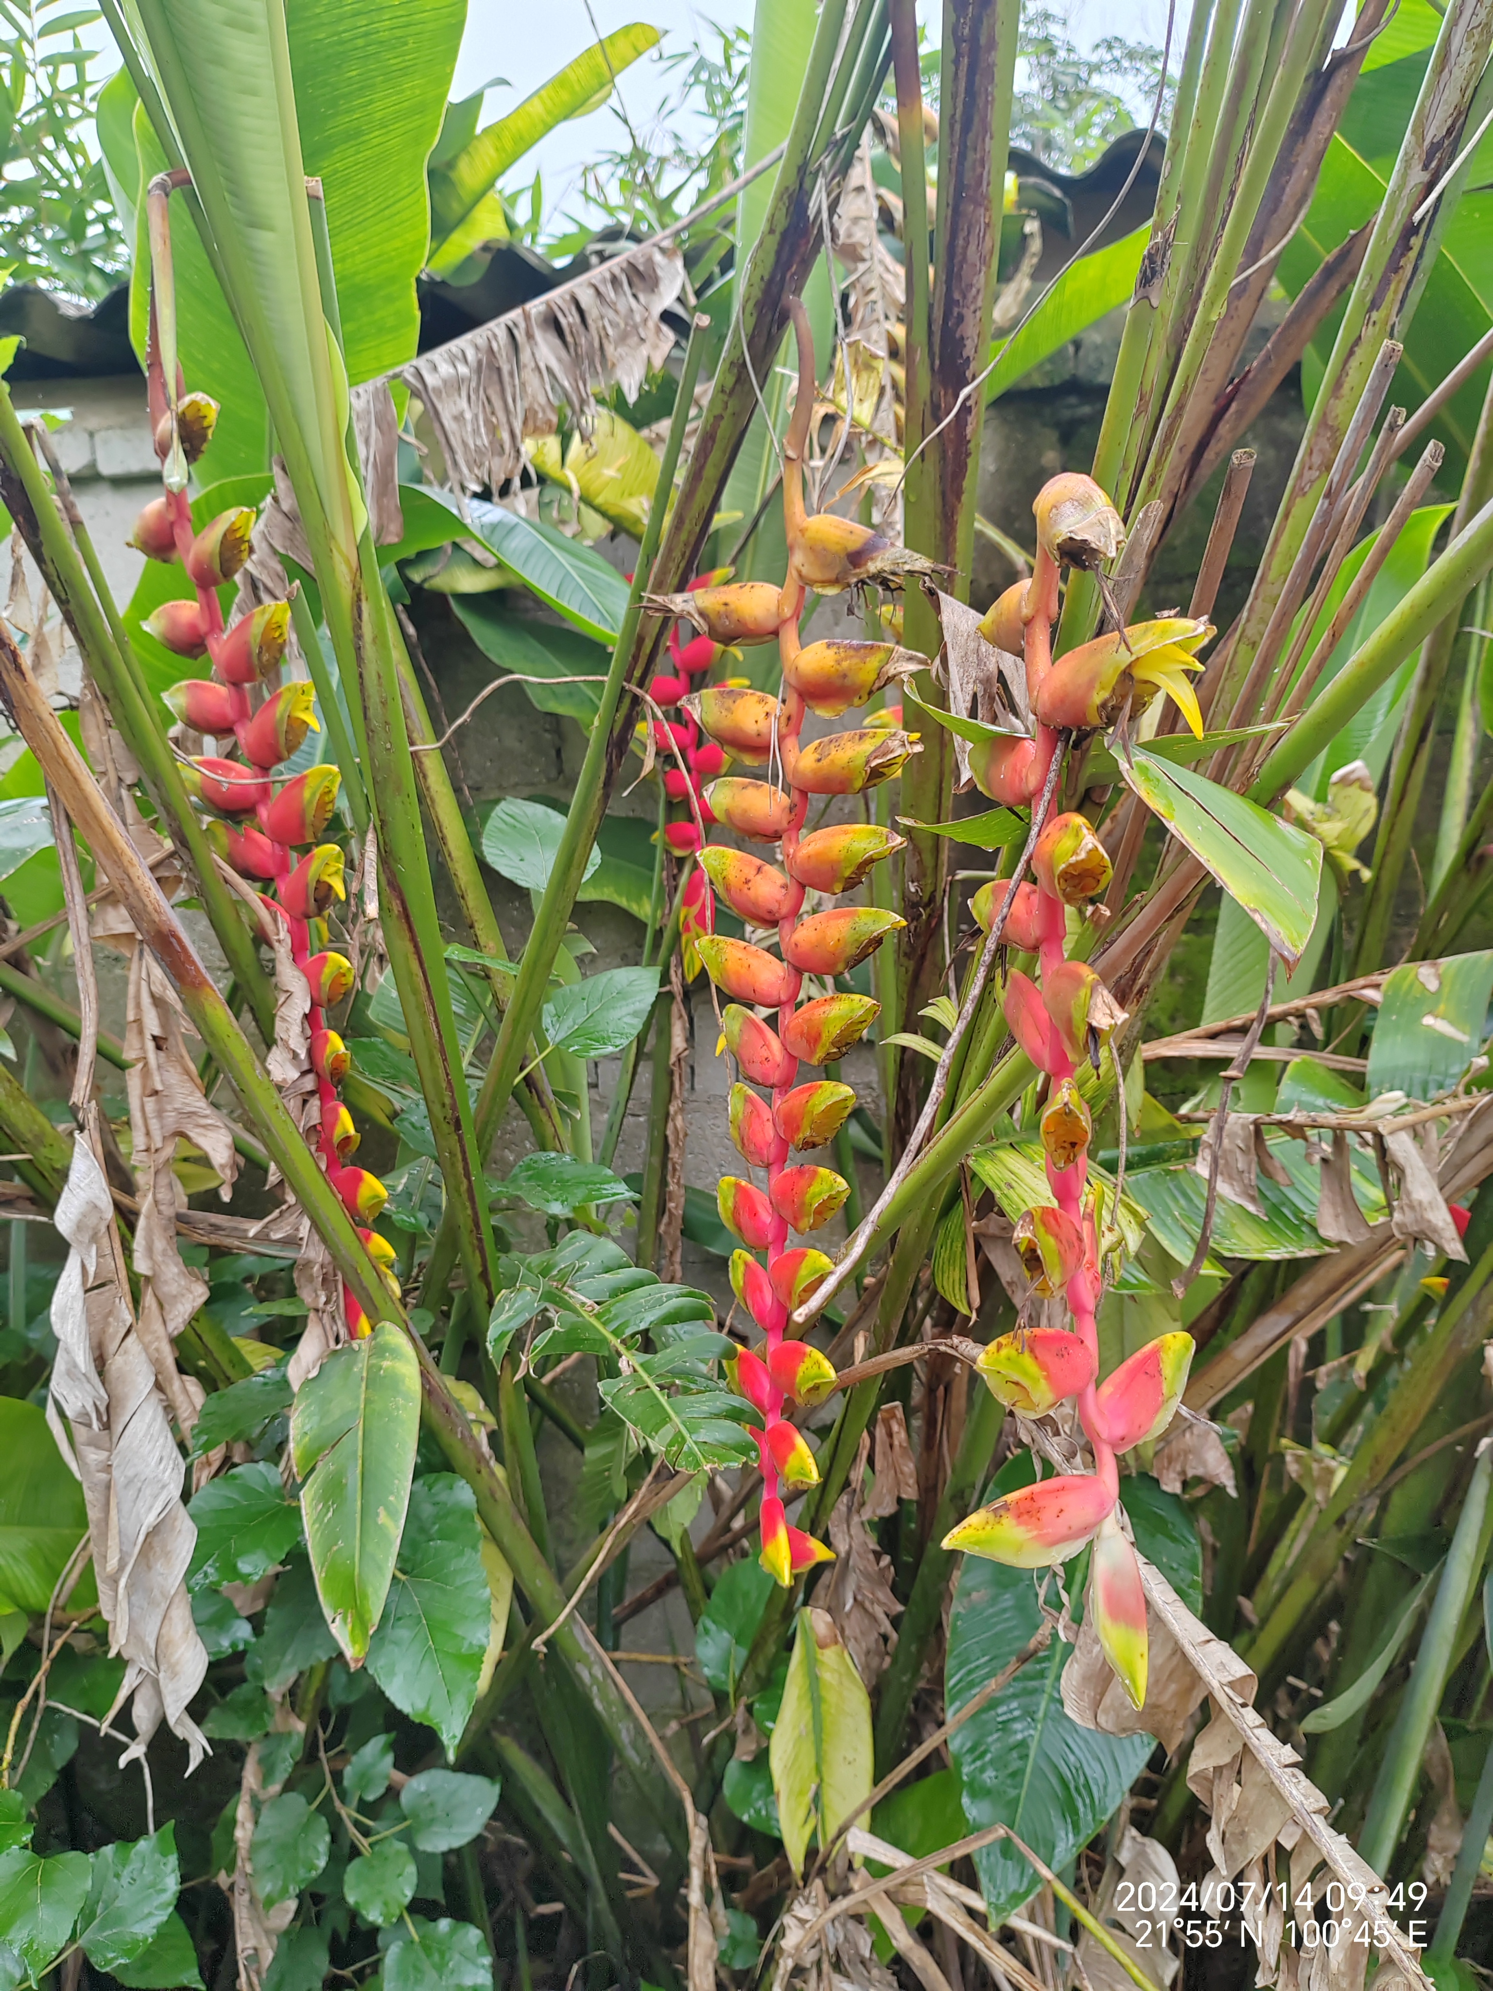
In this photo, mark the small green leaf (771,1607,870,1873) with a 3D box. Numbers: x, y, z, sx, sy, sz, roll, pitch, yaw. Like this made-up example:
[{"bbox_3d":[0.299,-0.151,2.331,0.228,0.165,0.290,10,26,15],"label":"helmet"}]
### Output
[{"bbox_3d":[0.057,0.578,1.200,0.079,0.208,0.040,1,7,0],"label":"small green leaf"}]

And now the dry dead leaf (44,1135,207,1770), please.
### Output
[{"bbox_3d":[-0.429,0.318,1.080,0.091,0.441,0.075,-7,3,-6],"label":"dry dead leaf"}]

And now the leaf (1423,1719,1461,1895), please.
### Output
[{"bbox_3d":[0.636,0.742,1.420,0.043,0.154,0.030,3,7,17],"label":"leaf"}]

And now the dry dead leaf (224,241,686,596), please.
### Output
[{"bbox_3d":[-0.273,-0.551,1.500,0.526,0.188,0.090,-24,3,-3],"label":"dry dead leaf"}]

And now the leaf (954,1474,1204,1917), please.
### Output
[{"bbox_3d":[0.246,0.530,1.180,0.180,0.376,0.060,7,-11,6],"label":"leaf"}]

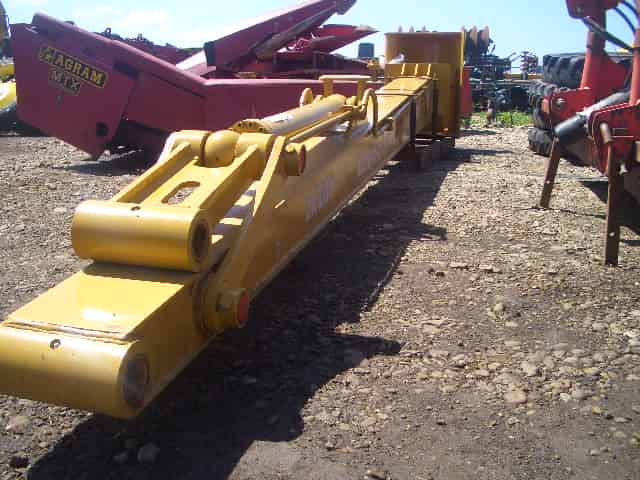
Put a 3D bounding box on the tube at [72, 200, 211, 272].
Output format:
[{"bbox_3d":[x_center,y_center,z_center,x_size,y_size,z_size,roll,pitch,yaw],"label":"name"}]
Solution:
[{"bbox_3d":[-0.656,-0.017,2.403,0.446,0.228,0.228,5,15,11],"label":"tube"}]

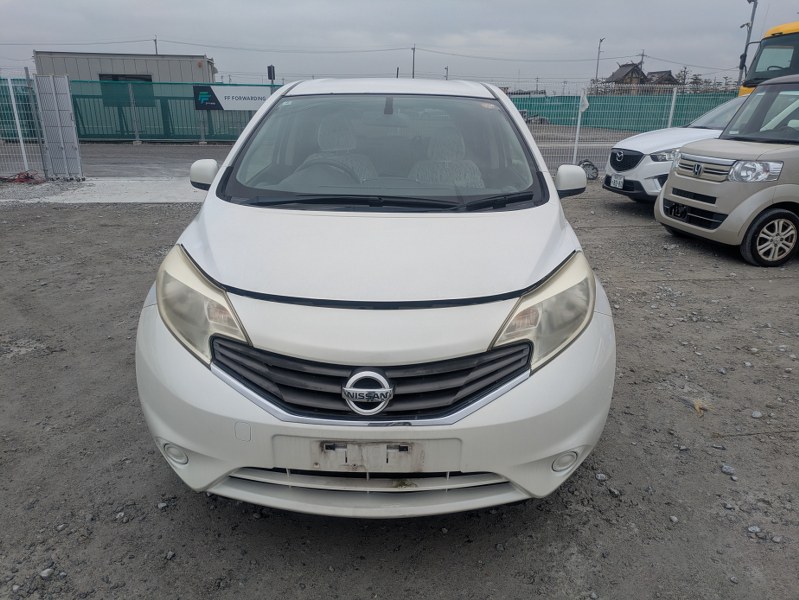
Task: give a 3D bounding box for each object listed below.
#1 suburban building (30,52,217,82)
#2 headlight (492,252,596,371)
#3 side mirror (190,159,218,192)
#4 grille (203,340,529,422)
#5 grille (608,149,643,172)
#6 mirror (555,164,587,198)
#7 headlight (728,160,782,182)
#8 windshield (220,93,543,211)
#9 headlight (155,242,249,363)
[{"bbox_3d":[-11.778,-9.183,26.096,6.658,3.269,3.600,-2,19,-9],"label":"suburban building"},{"bbox_3d":[0.466,0.036,1.866,0.410,0.290,0.500,1,19,1],"label":"headlight"},{"bbox_3d":[-0.920,-0.599,2.812,0.190,0.160,0.140,1,19,1],"label":"side mirror"},{"bbox_3d":[-0.091,0.228,1.659,0.970,0.200,0.200,1,19,1],"label":"grille"},{"bbox_3d":[2.985,-1.861,7.662,0.150,0.310,0.760,-3,19,-10],"label":"grille"},{"bbox_3d":[0.803,-0.573,2.782,0.190,0.160,0.140,1,19,1],"label":"mirror"},{"bbox_3d":[3.253,-1.175,5.262,0.320,0.190,0.280,-3,19,-10],"label":"headlight"},{"bbox_3d":[-0.060,-0.659,2.674,1.400,0.140,0.940,1,46,1],"label":"windshield"},{"bbox_3d":[-0.634,0.019,1.885,0.410,0.290,0.500,1,19,1],"label":"headlight"}]

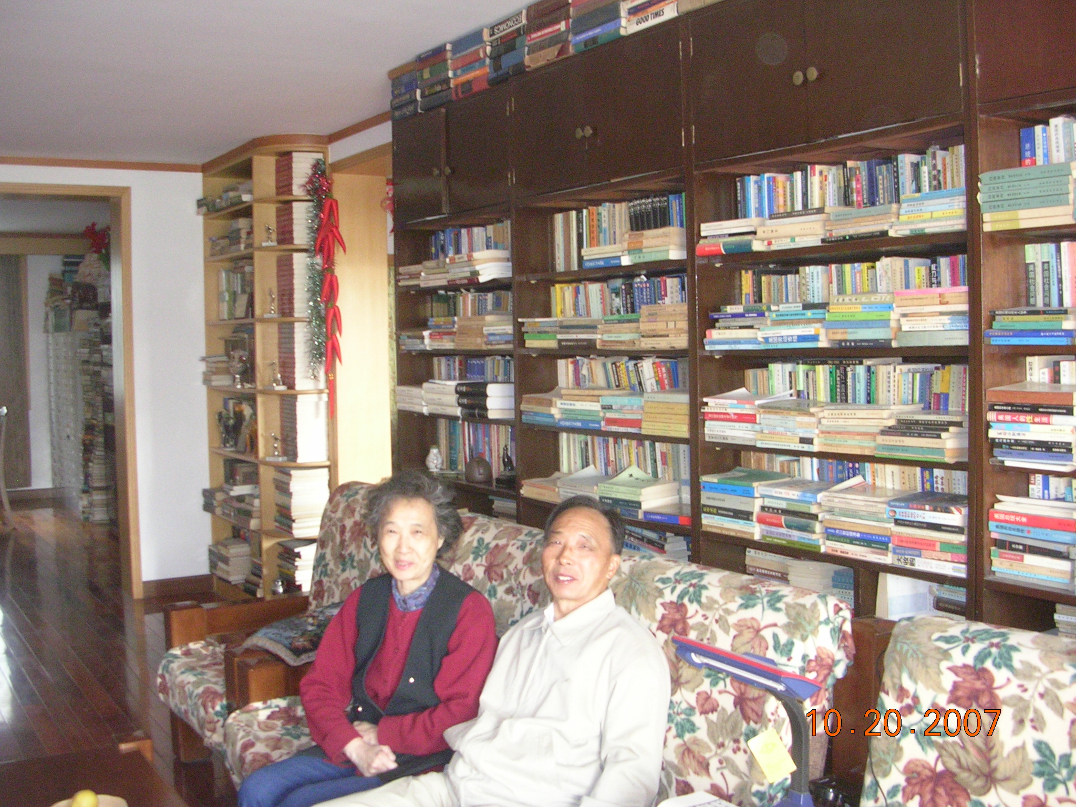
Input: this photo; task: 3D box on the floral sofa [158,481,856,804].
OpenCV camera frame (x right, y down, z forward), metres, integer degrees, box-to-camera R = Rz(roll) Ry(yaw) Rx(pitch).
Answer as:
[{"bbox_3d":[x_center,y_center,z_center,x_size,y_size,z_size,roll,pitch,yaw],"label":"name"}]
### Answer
[{"bbox_3d":[-0.334,0.829,3.256,0.920,0.940,2.620,-4,4,-35],"label":"floral sofa"}]

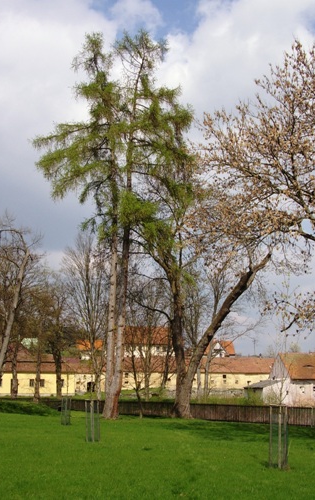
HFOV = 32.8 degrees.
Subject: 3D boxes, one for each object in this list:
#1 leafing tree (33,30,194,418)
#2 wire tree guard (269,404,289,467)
[{"bbox_3d":[-3.071,-3.027,37.295,11.600,28.300,10.500,1,-15,-5],"label":"leafing tree"},{"bbox_3d":[2.964,4.526,13.071,0.470,1.470,0.470,-3,-15,12],"label":"wire tree guard"}]

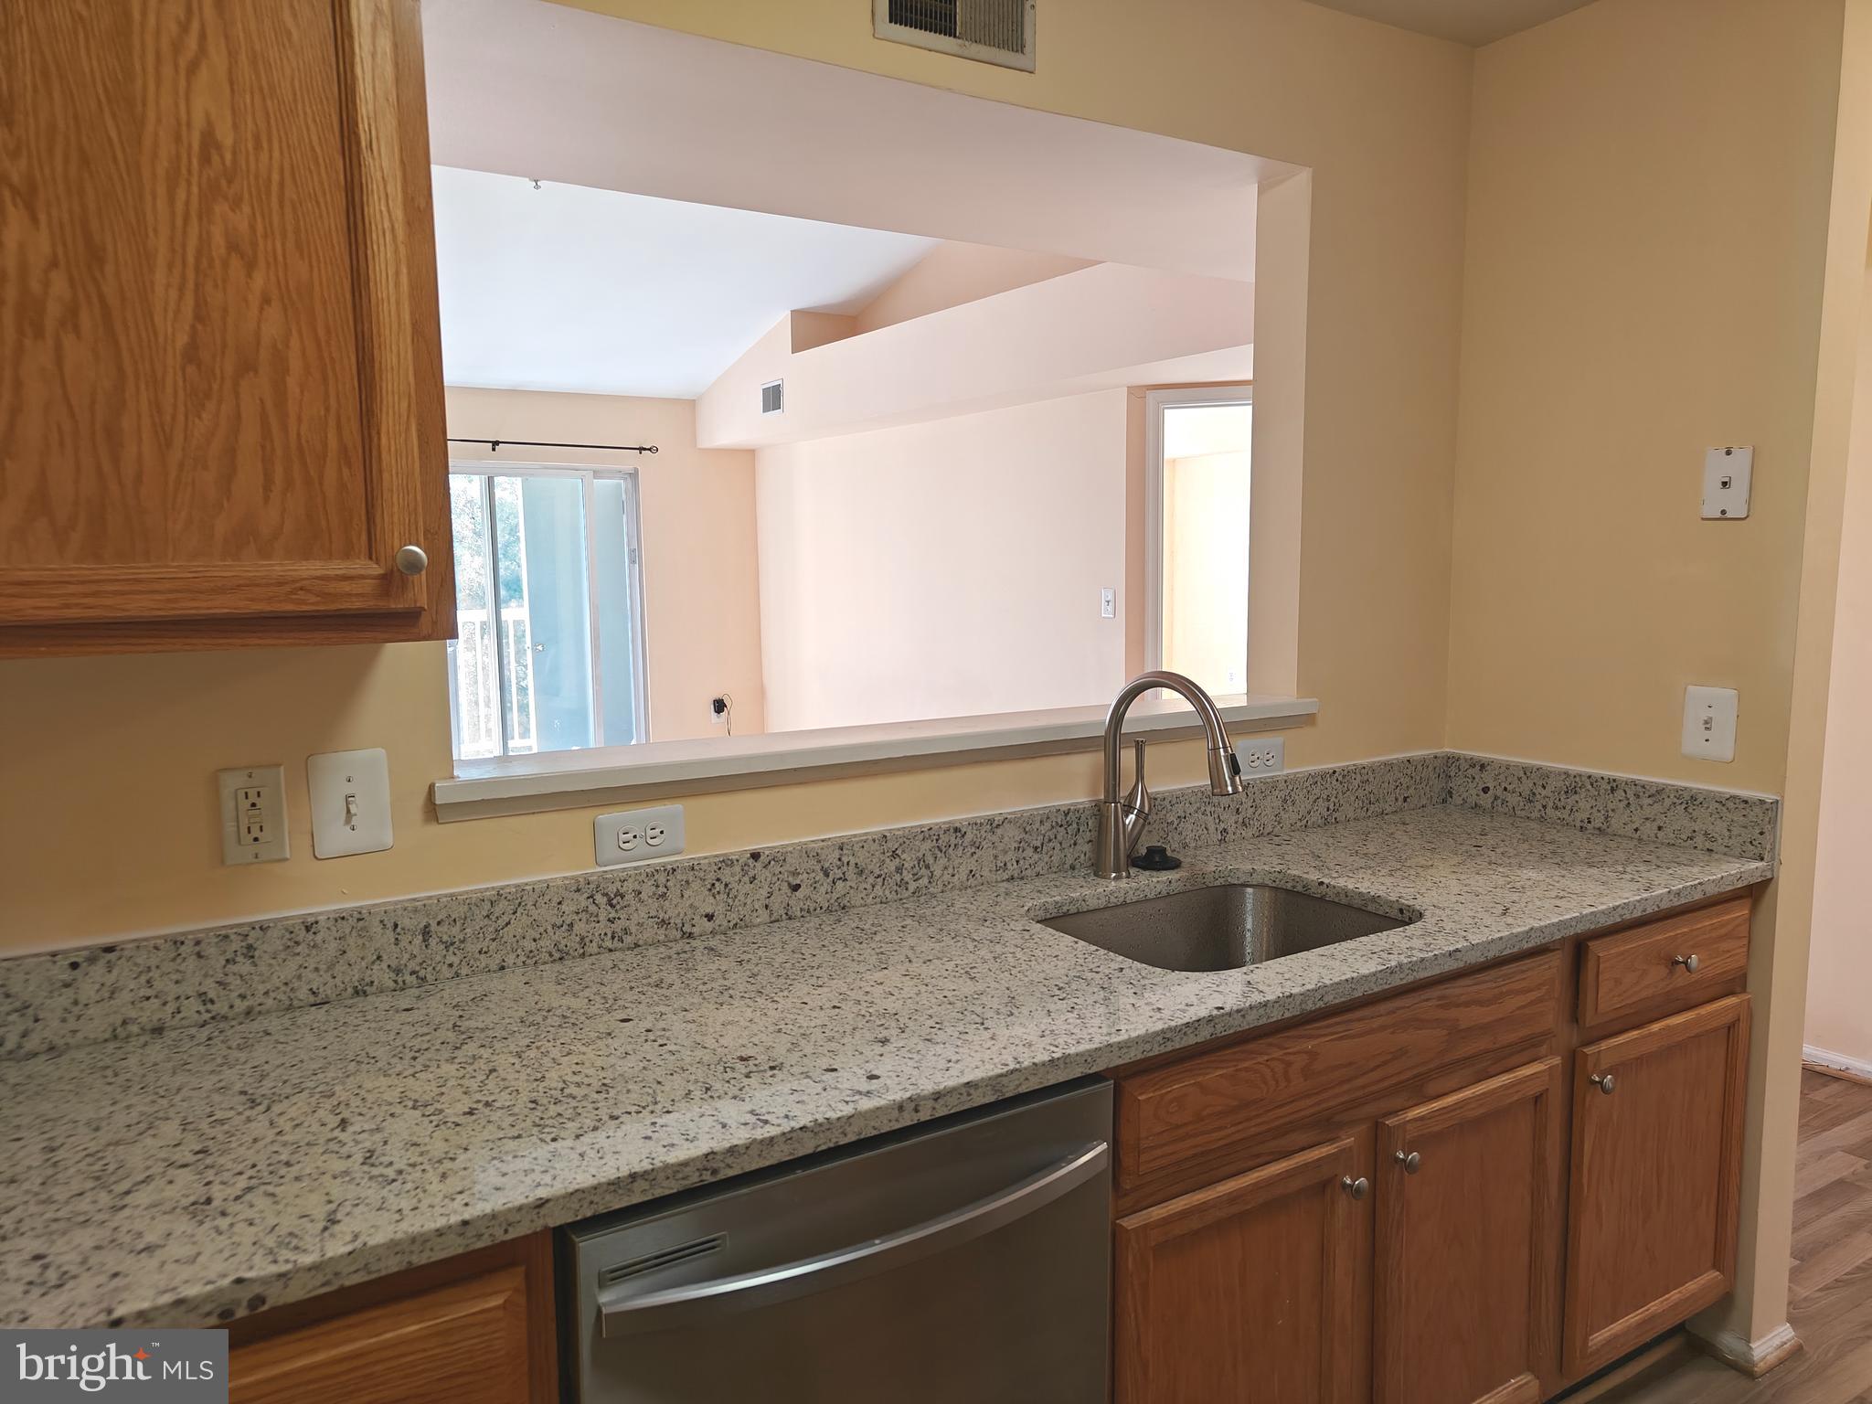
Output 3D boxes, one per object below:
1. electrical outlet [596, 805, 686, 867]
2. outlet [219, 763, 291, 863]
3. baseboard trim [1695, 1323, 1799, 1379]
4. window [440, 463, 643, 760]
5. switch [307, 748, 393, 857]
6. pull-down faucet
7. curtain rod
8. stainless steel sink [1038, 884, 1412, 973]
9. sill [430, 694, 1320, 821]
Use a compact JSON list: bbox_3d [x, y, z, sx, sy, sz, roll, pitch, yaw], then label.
[{"bbox_3d":[-0.406,0.185,1.789,0.122,0.071,0.010,-5,7,-32],"label":"electrical outlet"},{"bbox_3d":[-0.804,0.135,1.531,0.070,0.114,0.010,-5,7,-32],"label":"outlet"},{"bbox_3d":[1.460,1.137,2.346,0.175,0.056,0.130,-5,7,-32],"label":"baseboard trim"},{"bbox_3d":[-2.542,-0.357,7.551,1.680,2.010,0.120,-5,7,-32],"label":"window"},{"bbox_3d":[-0.713,0.125,1.585,0.088,0.126,0.016,-5,7,-32],"label":"switch"},{"bbox_3d":[0.382,0.123,2.063,0.102,0.342,0.273,-6,8,-40],"label":"pull-down faucet"},{"bbox_3d":[-2.513,-1.467,7.362,1.980,0.055,0.090,-5,7,-32],"label":"curtain rod"},{"bbox_3d":[0.424,0.433,1.925,0.546,0.205,0.418,-5,7,-32],"label":"stainless steel sink"},{"bbox_3d":[-0.001,0.065,2.086,1.569,0.055,0.206,-5,7,-32],"label":"sill"}]

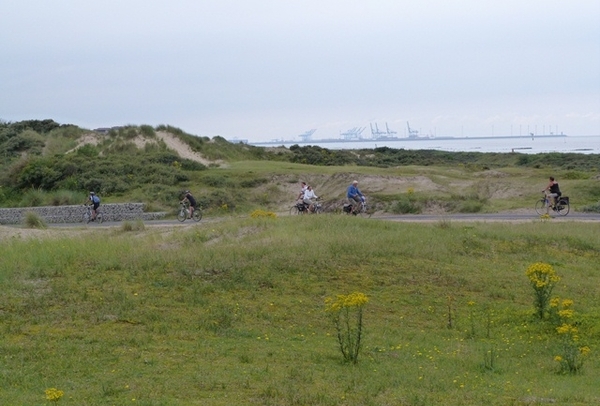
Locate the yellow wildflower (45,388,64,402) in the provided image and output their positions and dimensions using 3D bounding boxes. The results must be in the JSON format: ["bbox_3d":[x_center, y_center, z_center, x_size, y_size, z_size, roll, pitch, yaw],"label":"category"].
[{"bbox_3d":[-1.237,0.969,7.000,0.090,0.065,0.085,-1,3,0],"label":"yellow wildflower"}]

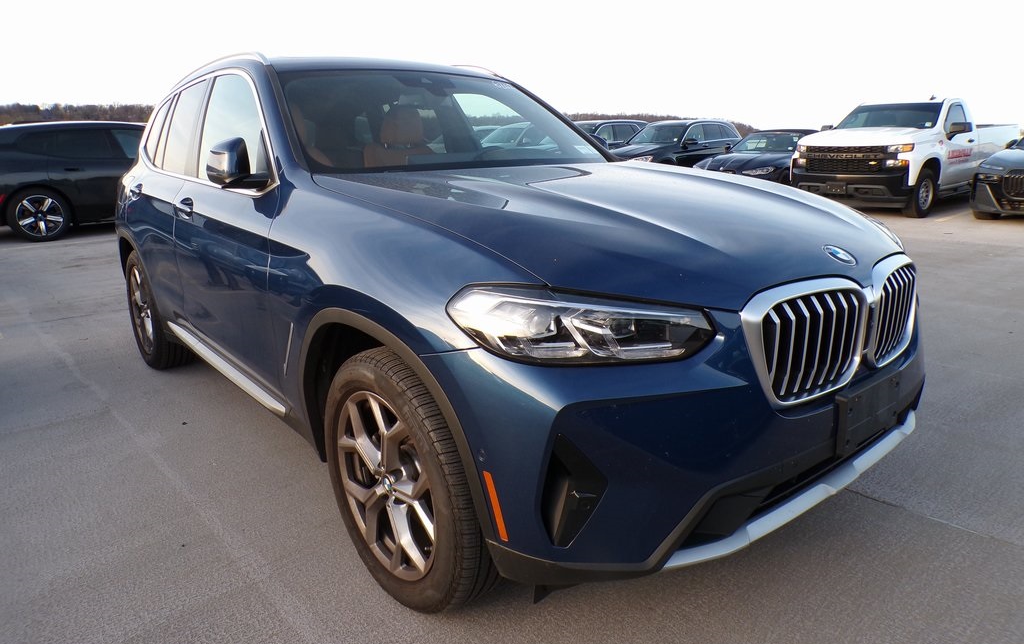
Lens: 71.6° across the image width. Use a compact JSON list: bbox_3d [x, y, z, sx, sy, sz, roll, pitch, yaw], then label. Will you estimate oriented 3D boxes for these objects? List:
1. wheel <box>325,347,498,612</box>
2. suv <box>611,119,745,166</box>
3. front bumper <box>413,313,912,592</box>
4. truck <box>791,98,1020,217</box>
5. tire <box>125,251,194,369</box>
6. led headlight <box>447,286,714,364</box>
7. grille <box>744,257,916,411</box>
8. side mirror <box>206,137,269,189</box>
[{"bbox_3d":[-0.275,0.426,2.017,0.250,0.725,0.728,-12,18,-38],"label":"wheel"},{"bbox_3d":[4.050,-4.155,17.830,4.730,1.660,1.910,-13,19,-40],"label":"suv"},{"bbox_3d":[0.680,0.190,2.060,1.860,0.630,0.700,-12,18,-37],"label":"front bumper"},{"bbox_3d":[7.380,-3.108,13.150,5.800,1.920,2.080,-13,18,-40],"label":"truck"},{"bbox_3d":[-2.066,-0.090,4.192,0.250,0.725,0.728,-12,18,-37],"label":"tire"},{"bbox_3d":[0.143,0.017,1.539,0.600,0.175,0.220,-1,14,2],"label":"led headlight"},{"bbox_3d":[0.854,0.013,1.786,0.820,0.295,0.140,-12,18,-37],"label":"grille"},{"bbox_3d":[-0.896,-0.516,2.316,0.235,0.170,0.175,-12,18,-37],"label":"side mirror"}]

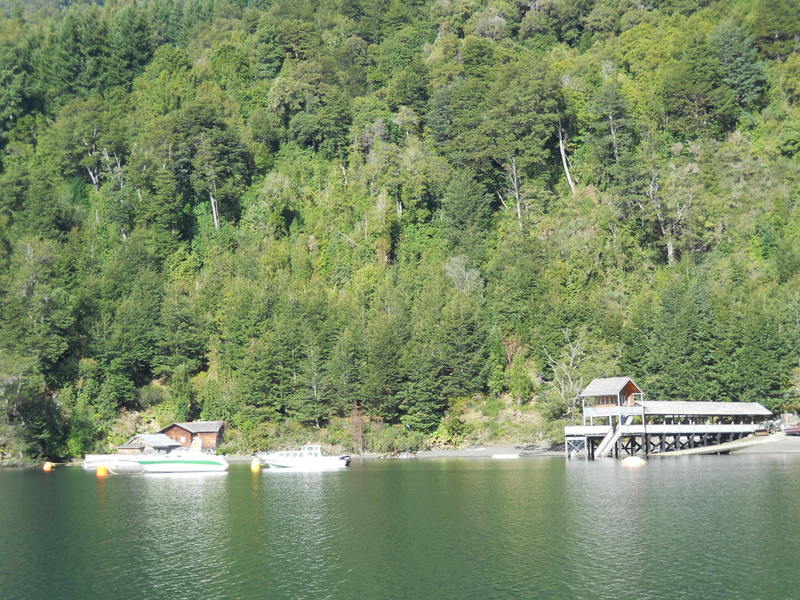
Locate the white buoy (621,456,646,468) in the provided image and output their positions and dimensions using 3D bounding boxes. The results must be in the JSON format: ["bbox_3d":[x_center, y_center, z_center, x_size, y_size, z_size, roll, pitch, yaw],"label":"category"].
[{"bbox_3d":[19.951,13.789,120.000,1.950,0.950,1.950,-1,-6,0],"label":"white buoy"}]

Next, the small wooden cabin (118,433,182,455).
[{"bbox_3d":[-31.865,18.325,180.000,6.200,3.000,5.500,3,-7,-35],"label":"small wooden cabin"}]

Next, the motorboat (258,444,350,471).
[{"bbox_3d":[-8.907,14.624,131.000,8.300,2.350,2.800,0,-6,-7],"label":"motorboat"}]

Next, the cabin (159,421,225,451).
[{"bbox_3d":[-28.323,18.481,192.000,8.400,4.100,6.200,-1,-6,-3],"label":"cabin"}]

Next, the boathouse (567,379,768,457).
[{"bbox_3d":[32.836,14.269,171.000,27.000,9.400,6.800,3,-7,-31],"label":"boathouse"}]

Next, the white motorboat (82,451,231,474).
[{"bbox_3d":[-21.406,14.188,124.000,12.400,2.050,3.200,-1,-6,-3],"label":"white motorboat"}]

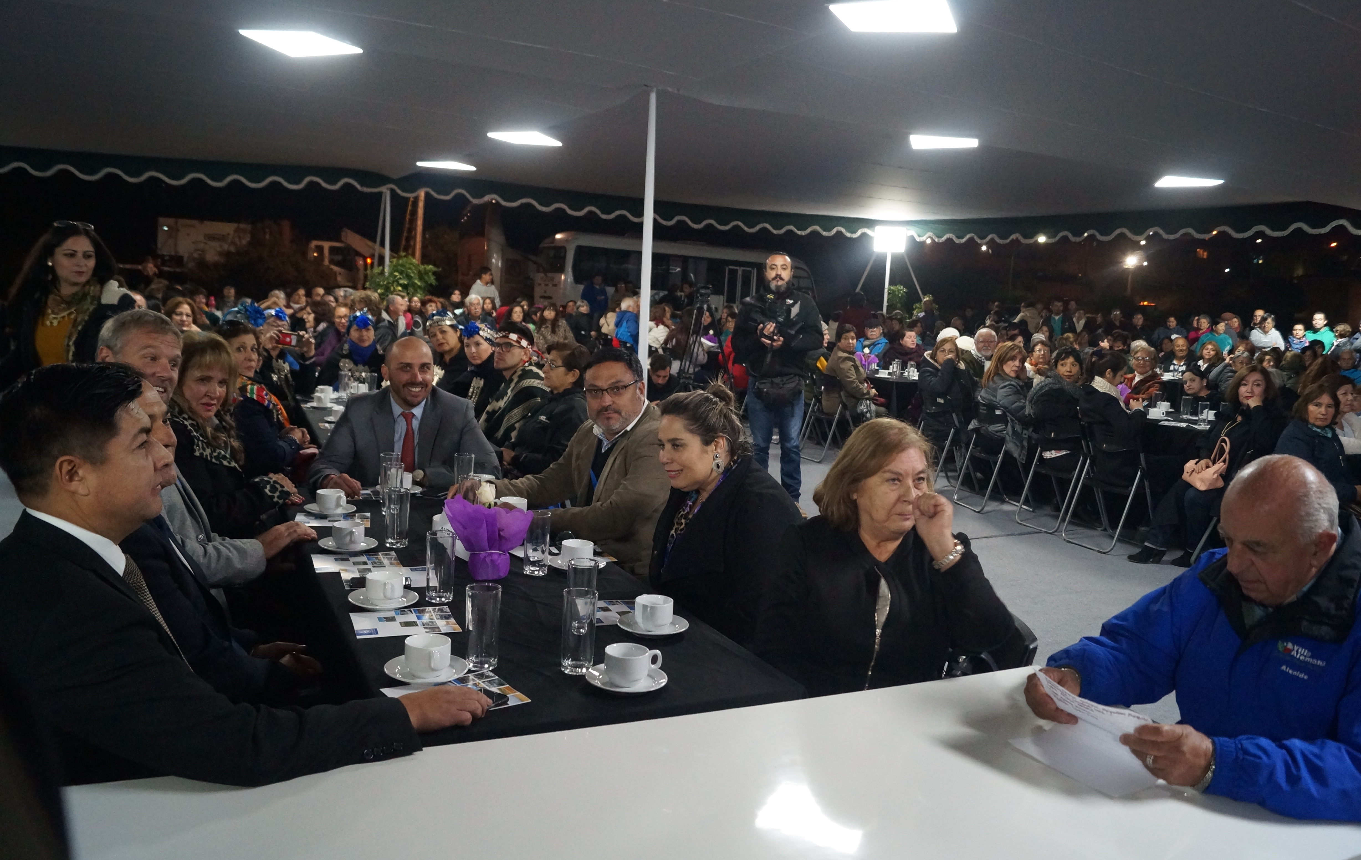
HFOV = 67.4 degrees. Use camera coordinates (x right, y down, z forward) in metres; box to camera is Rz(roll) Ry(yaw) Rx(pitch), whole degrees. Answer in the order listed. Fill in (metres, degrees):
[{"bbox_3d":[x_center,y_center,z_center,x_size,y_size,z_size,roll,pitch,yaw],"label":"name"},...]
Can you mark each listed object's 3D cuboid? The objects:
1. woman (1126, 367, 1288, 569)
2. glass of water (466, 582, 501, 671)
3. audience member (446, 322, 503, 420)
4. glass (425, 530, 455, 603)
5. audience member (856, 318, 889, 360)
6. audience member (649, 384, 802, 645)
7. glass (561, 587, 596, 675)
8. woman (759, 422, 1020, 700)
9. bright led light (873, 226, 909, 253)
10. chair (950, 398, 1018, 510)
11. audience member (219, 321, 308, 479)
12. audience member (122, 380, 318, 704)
[{"bbox_3d":[3.245,0.184,6.177,0.820,1.173,0.500,-1,9,-28],"label":"woman"},{"bbox_3d":[-0.358,0.355,1.849,0.064,0.147,0.064,3,8,0],"label":"glass of water"},{"bbox_3d":[-1.166,0.073,5.293,0.740,1.220,0.520,-3,10,-36],"label":"audience member"},{"bbox_3d":[-0.558,0.317,2.377,0.067,0.150,0.067,3,8,0],"label":"glass"},{"bbox_3d":[2.096,-0.621,11.338,0.500,1.252,0.650,4,8,7],"label":"audience member"},{"bbox_3d":[0.047,0.533,2.451,0.750,1.250,0.530,-1,9,-25],"label":"audience member"},{"bbox_3d":[-0.184,0.364,1.850,0.064,0.147,0.064,3,8,0],"label":"glass"},{"bbox_3d":[0.366,0.604,2.083,0.600,1.250,0.780,8,10,32],"label":"woman"},{"bbox_3d":[2.952,-2.669,14.300,0.480,0.380,0.150,4,8,7],"label":"bright led light"},{"bbox_3d":[2.333,0.180,7.521,0.470,0.780,0.450,0,9,-20],"label":"chair"},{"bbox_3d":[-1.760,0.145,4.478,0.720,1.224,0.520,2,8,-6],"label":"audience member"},{"bbox_3d":[-0.984,0.513,2.140,0.800,1.260,0.560,0,9,-22],"label":"audience member"}]

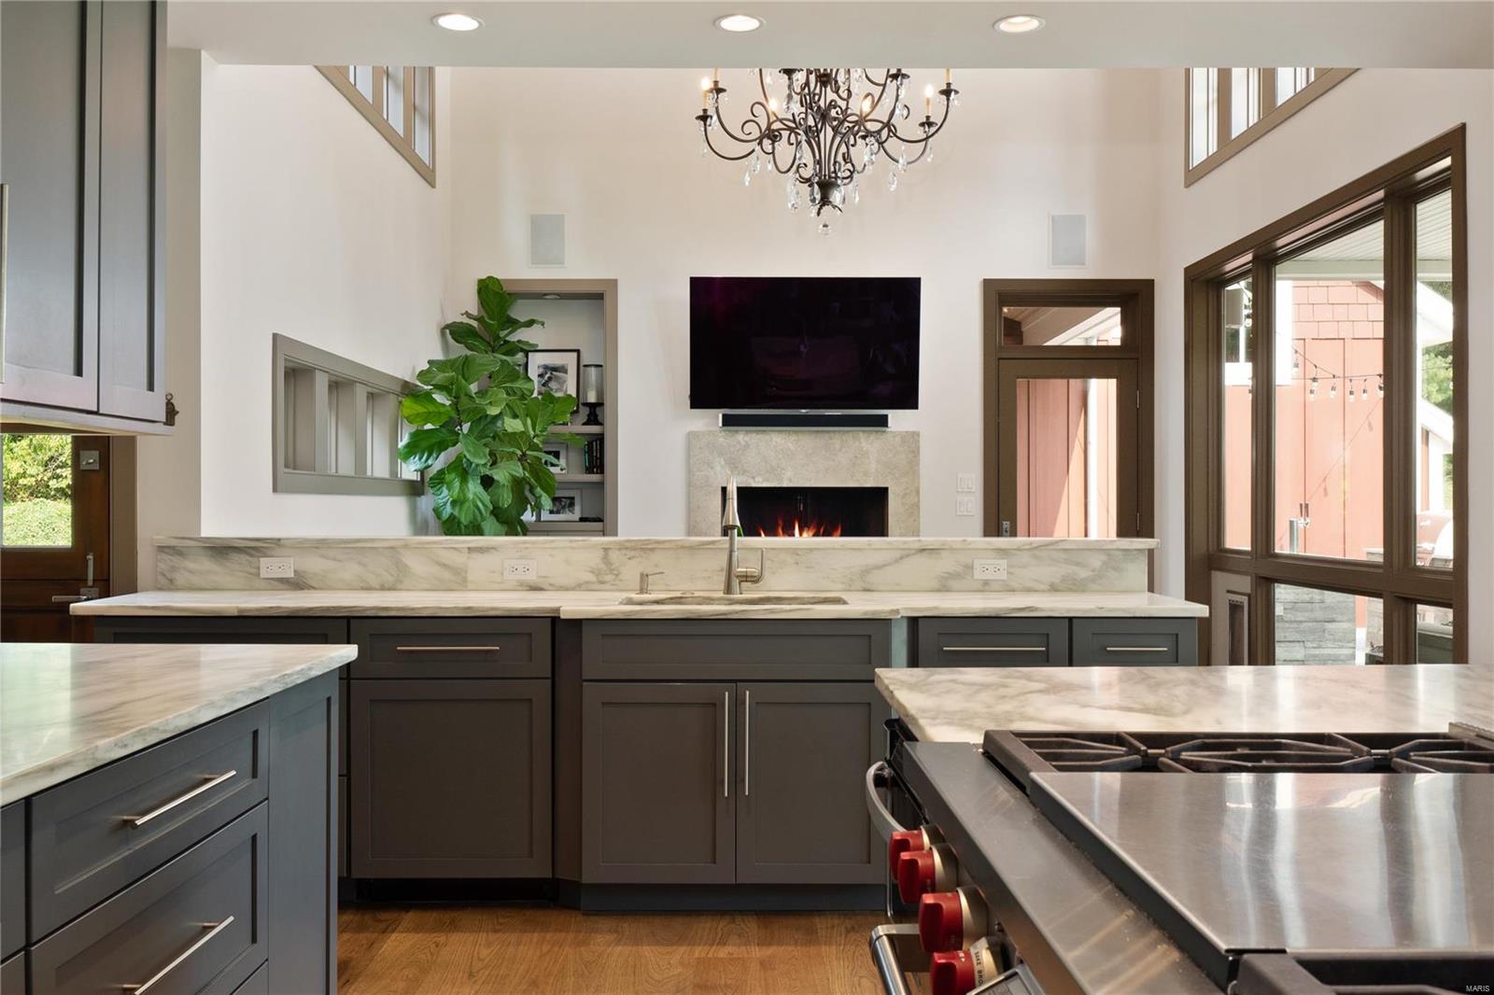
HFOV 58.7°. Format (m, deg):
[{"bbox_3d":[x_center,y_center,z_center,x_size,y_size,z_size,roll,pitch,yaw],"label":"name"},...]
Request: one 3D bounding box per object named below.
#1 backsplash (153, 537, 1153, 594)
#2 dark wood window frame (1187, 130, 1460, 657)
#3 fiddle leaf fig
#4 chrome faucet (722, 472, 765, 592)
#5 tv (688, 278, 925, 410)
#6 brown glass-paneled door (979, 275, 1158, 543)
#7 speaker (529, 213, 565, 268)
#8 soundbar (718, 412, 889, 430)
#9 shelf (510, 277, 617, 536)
[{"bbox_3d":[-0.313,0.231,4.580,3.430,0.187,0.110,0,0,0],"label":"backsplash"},{"bbox_3d":[2.735,-0.120,6.450,0.180,2.520,3.110,0,0,0],"label":"dark wood window frame"},{"bbox_3d":[-1.354,0.030,7.020,0.950,2.410,0.920,0,0,0],"label":"fiddle leaf fig"},{"bbox_3d":[-0.007,0.122,4.325,0.137,0.400,0.260,0,0,0],"label":"chrome faucet"},{"bbox_3d":[0.366,-0.965,8.330,1.447,0.826,0.070,0,3,0],"label":"tv"},{"bbox_3d":[2.035,-0.070,8.450,1.085,2.610,0.140,0,0,0],"label":"brown glass-paneled door"},{"bbox_3d":[-1.260,-1.624,8.410,0.230,0.338,0.050,0,0,0],"label":"speaker"},{"bbox_3d":[0.364,-0.478,8.340,1.070,0.086,0.100,0,0,0],"label":"soundbar"},{"bbox_3d":[-1.257,-0.070,8.530,0.887,2.610,0.320,0,0,0],"label":"shelf"}]

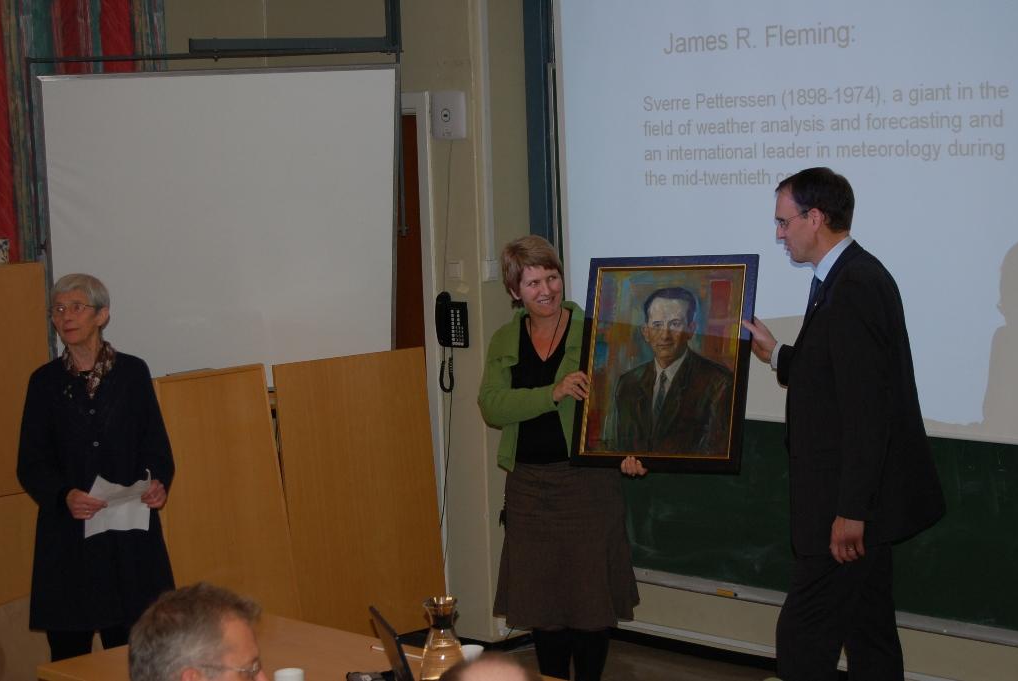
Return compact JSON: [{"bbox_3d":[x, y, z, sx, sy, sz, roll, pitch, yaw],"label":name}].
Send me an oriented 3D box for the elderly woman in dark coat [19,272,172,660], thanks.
[{"bbox_3d":[-1.300,0.573,6.420,0.480,1.570,0.360,-4,6,-21],"label":"elderly woman in dark coat"}]

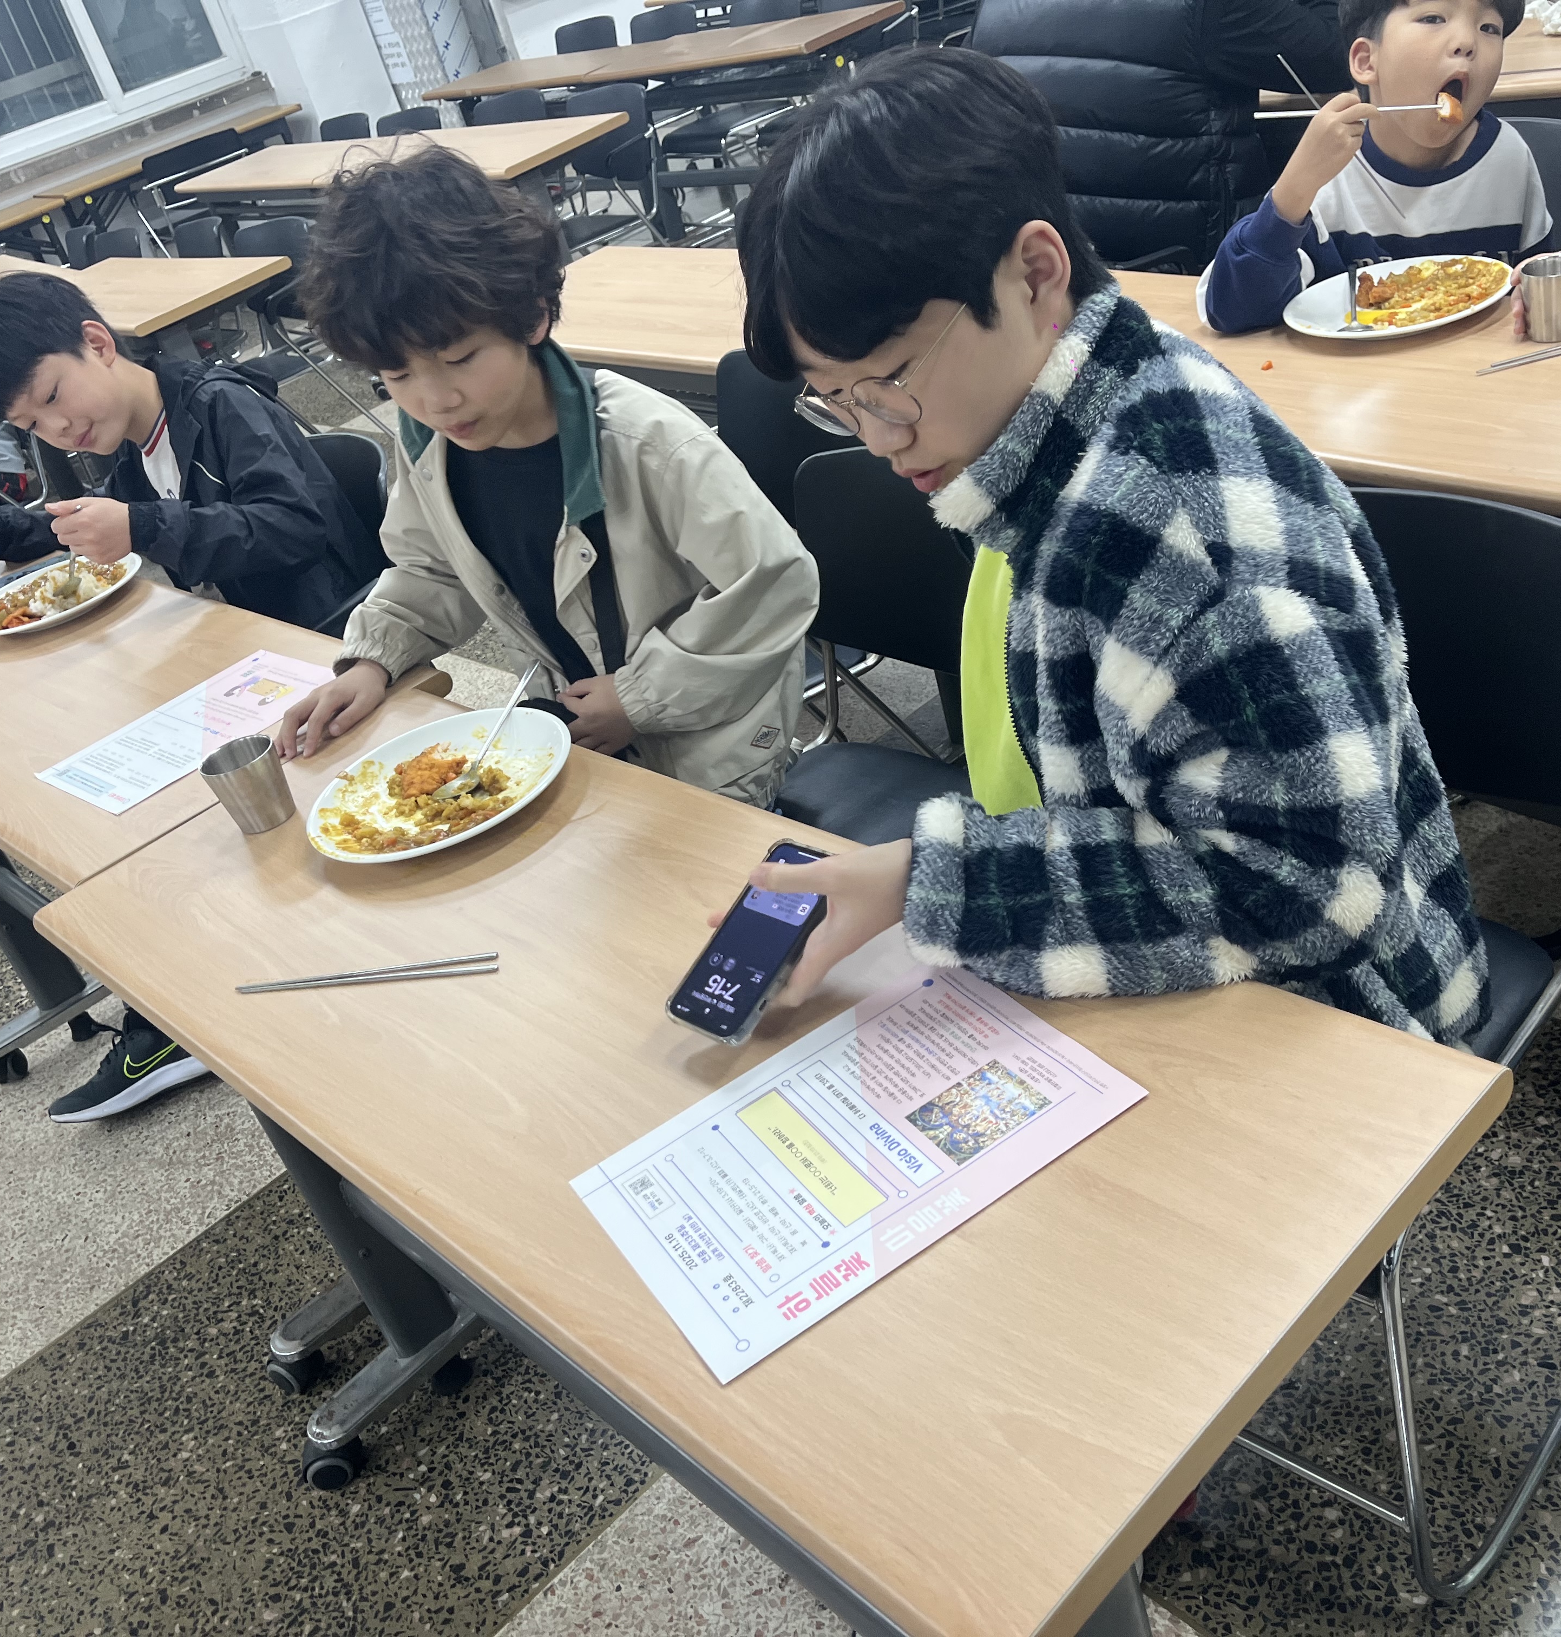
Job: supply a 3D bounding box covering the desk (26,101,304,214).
[{"bbox_3d":[-2.612,-2.650,7.447,1.200,0.740,0.450,-37,36,-29],"label":"desk"}]

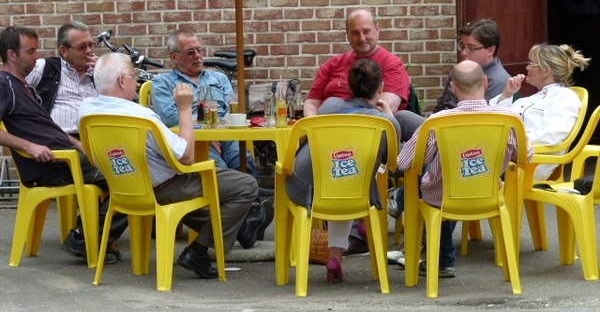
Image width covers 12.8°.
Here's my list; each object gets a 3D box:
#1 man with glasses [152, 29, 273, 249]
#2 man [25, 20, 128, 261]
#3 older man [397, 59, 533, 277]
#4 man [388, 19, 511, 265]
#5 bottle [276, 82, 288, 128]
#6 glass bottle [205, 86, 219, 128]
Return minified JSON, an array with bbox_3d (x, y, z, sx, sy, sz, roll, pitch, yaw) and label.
[{"bbox_3d":[-0.508,-0.100,14.980,0.540,1.205,0.840,-4,6,-25],"label":"man with glasses"},{"bbox_3d":[-1.083,-0.122,14.494,0.850,1.240,0.580,3,7,42],"label":"man"},{"bbox_3d":[0.815,0.073,13.220,0.640,1.120,0.800,-2,5,-5],"label":"older man"},{"bbox_3d":[0.847,-0.129,14.197,0.880,1.210,0.580,-5,7,-38],"label":"man"},{"bbox_3d":[-0.089,-0.251,13.351,0.057,0.220,0.057,-1,5,0],"label":"bottle"},{"bbox_3d":[-0.462,-0.263,13.650,0.060,0.210,0.060,-1,5,0],"label":"glass bottle"}]

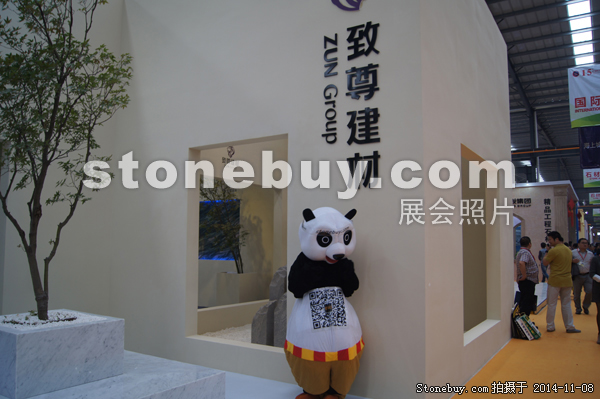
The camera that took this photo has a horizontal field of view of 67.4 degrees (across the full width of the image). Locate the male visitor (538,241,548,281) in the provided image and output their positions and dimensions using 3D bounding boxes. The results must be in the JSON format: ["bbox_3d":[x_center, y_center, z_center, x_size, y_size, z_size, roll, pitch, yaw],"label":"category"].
[{"bbox_3d":[10.187,2.638,18.839,0.450,1.640,0.500,5,-7,-40],"label":"male visitor"}]

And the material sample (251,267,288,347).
[{"bbox_3d":[-0.163,1.219,5.228,0.550,0.850,0.600,-3,-7,34],"label":"material sample"}]

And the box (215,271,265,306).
[{"bbox_3d":[-1.196,1.851,8.829,0.570,0.800,0.600,-3,-7,34],"label":"box"}]

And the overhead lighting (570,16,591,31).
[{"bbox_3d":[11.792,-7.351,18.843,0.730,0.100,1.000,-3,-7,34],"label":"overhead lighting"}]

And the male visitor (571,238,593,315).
[{"bbox_3d":[6.302,1.712,10.082,0.580,1.669,0.450,-2,-6,27],"label":"male visitor"}]

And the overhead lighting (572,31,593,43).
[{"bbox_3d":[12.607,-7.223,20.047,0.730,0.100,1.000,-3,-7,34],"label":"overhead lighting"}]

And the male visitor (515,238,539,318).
[{"bbox_3d":[4.787,1.631,9.486,0.450,1.682,0.550,2,-6,-10],"label":"male visitor"}]

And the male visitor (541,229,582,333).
[{"bbox_3d":[4.610,1.444,7.969,0.580,1.750,0.450,1,-6,-8],"label":"male visitor"}]

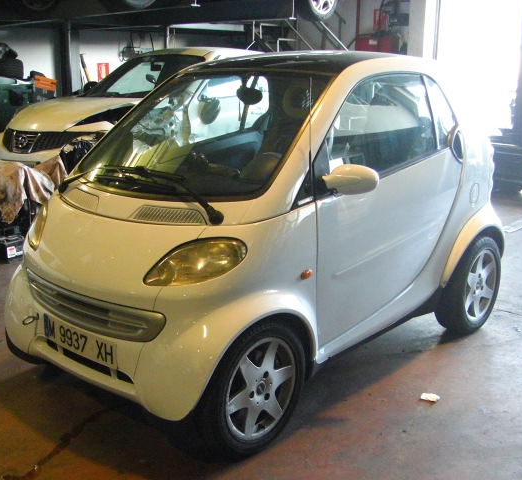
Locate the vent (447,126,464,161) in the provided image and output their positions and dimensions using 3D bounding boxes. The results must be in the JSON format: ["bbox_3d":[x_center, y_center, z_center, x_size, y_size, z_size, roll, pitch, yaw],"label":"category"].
[{"bbox_3d":[1.024,-0.500,3.679,0.070,0.200,0.180,12,18,40],"label":"vent"}]

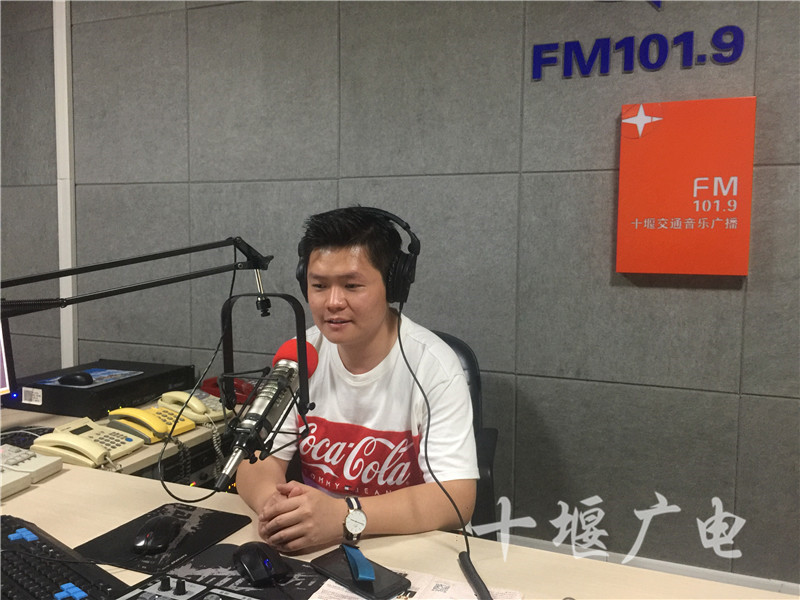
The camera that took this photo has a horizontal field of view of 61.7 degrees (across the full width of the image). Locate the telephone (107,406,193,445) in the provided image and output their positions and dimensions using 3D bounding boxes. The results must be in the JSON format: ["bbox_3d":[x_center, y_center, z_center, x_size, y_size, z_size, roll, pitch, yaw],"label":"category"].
[{"bbox_3d":[-0.677,0.329,1.826,0.183,0.062,0.158,3,5,29],"label":"telephone"}]

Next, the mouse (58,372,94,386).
[{"bbox_3d":[-0.956,0.228,1.979,0.098,0.035,0.058,2,5,14],"label":"mouse"}]

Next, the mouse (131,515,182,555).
[{"bbox_3d":[-0.413,0.396,1.144,0.061,0.036,0.105,1,5,9],"label":"mouse"}]

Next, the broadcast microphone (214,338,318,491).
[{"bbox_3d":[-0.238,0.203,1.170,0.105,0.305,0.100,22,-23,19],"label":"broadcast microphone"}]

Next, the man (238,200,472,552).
[{"bbox_3d":[-0.071,0.479,1.360,0.520,1.330,0.580,4,6,36],"label":"man"}]

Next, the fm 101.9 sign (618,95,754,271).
[{"bbox_3d":[0.756,-0.296,1.785,0.324,0.453,0.030,2,5,22],"label":"fm 101.9 sign"}]

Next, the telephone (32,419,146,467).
[{"bbox_3d":[-0.757,0.342,1.638,0.197,0.063,0.175,2,5,20],"label":"telephone"}]

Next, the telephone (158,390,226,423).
[{"bbox_3d":[-0.608,0.316,2.020,0.205,0.060,0.154,4,6,40],"label":"telephone"}]

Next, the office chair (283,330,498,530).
[{"bbox_3d":[-0.112,0.618,1.460,0.610,1.070,0.650,3,5,21],"label":"office chair"}]

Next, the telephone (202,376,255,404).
[{"bbox_3d":[-0.546,0.297,2.246,0.200,0.063,0.158,3,5,32],"label":"telephone"}]

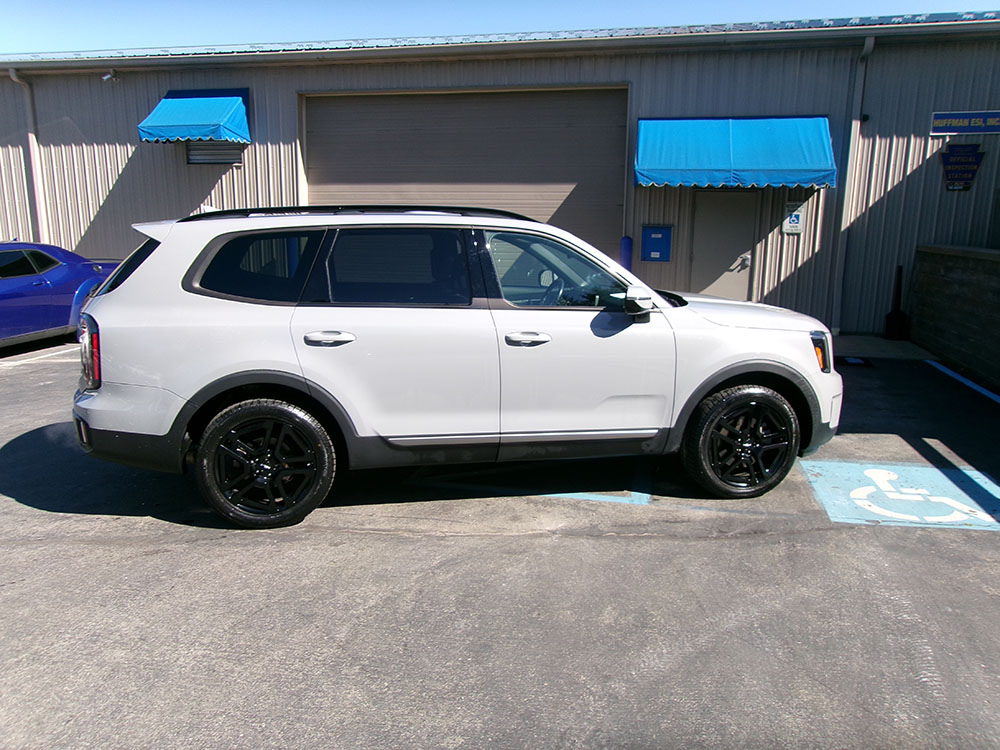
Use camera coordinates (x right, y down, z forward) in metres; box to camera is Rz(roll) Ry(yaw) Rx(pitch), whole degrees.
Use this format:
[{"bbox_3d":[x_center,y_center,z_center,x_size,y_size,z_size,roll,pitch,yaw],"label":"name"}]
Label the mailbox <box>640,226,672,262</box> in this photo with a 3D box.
[{"bbox_3d":[2.450,-2.052,12.216,0.460,0.560,0.180,3,13,12],"label":"mailbox"}]

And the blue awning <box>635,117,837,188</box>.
[{"bbox_3d":[3.373,-3.252,11.327,2.720,1.030,0.980,3,13,12],"label":"blue awning"}]

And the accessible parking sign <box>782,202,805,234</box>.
[{"bbox_3d":[4.428,-2.369,11.764,0.295,0.450,0.020,3,13,12],"label":"accessible parking sign"}]

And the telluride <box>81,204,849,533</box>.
[{"bbox_3d":[-0.150,-0.231,5.409,5.000,1.790,2.030,-1,12,-10],"label":"telluride"}]

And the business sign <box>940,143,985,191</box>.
[{"bbox_3d":[6.590,-2.966,11.146,0.590,0.660,0.050,3,13,12],"label":"business sign"}]

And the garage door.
[{"bbox_3d":[-0.661,-2.751,12.985,5.400,3.680,0.080,3,13,12],"label":"garage door"}]

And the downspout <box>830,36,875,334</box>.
[{"bbox_3d":[5.127,-2.624,11.309,0.120,4.200,0.520,3,13,12],"label":"downspout"}]

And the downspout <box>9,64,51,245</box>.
[{"bbox_3d":[-8.525,-3.326,14.234,0.120,4.200,0.520,3,13,12],"label":"downspout"}]

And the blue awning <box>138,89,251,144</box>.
[{"bbox_3d":[-5.099,-4.355,13.046,1.500,0.900,0.880,3,13,12],"label":"blue awning"}]

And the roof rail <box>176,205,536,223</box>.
[{"bbox_3d":[-0.793,-0.921,4.511,2.080,0.110,0.060,-1,12,-10],"label":"roof rail"}]

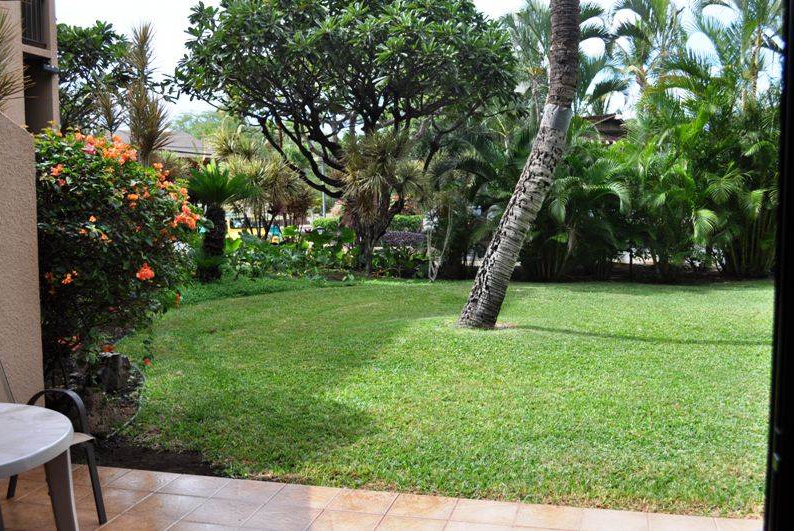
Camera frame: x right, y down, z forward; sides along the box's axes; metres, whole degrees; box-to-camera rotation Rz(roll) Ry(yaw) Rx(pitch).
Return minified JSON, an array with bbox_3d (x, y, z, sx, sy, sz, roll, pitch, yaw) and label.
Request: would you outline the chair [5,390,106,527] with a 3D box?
[{"bbox_3d":[-1.838,0.798,4.052,0.770,0.880,0.560,3,6,29],"label":"chair"}]

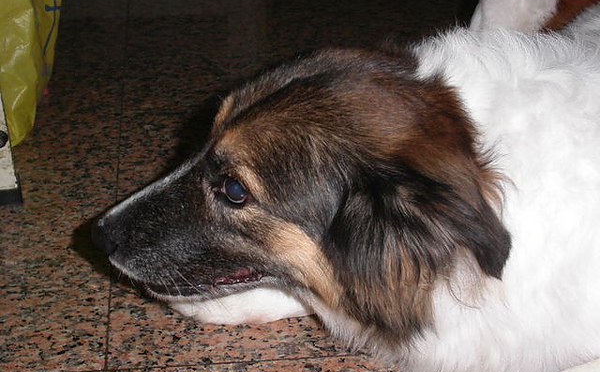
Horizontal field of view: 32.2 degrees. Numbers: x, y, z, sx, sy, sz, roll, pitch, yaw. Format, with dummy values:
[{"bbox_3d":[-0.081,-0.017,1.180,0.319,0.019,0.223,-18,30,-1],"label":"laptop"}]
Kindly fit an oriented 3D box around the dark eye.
[{"bbox_3d":[-0.052,0.004,0.845,0.019,0.019,0.012,10,11,25],"label":"dark eye"}]

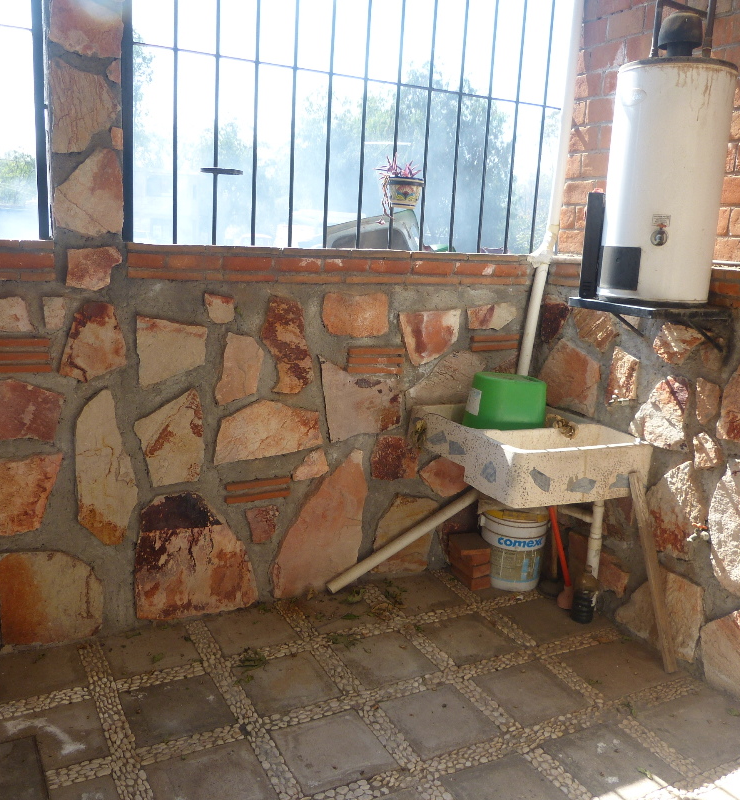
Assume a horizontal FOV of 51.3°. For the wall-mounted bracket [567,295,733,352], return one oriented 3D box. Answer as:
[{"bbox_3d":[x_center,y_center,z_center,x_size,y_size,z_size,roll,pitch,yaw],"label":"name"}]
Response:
[{"bbox_3d":[1.005,-0.275,2.827,0.376,0.164,0.400,-3,14,-28],"label":"wall-mounted bracket"}]

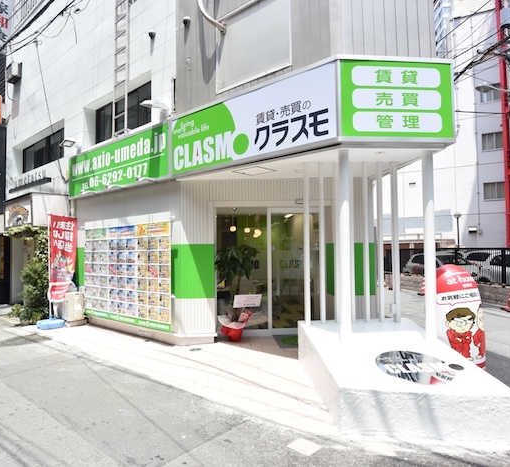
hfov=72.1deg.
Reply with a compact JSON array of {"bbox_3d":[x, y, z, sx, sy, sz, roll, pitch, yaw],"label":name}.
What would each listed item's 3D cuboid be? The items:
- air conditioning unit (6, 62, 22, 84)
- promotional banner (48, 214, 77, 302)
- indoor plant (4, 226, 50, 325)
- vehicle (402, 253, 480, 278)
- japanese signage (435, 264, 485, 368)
[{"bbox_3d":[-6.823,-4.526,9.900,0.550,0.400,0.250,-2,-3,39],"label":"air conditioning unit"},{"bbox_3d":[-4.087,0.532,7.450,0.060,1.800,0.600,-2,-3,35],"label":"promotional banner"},{"bbox_3d":[-5.081,0.936,7.800,0.900,2.100,0.650,-2,-3,38],"label":"indoor plant"},{"bbox_3d":[7.350,1.453,13.900,1.650,1.480,4.100,-1,-2,2],"label":"vehicle"},{"bbox_3d":[2.463,1.057,4.300,0.600,1.340,0.560,0,-2,-5],"label":"japanese signage"}]

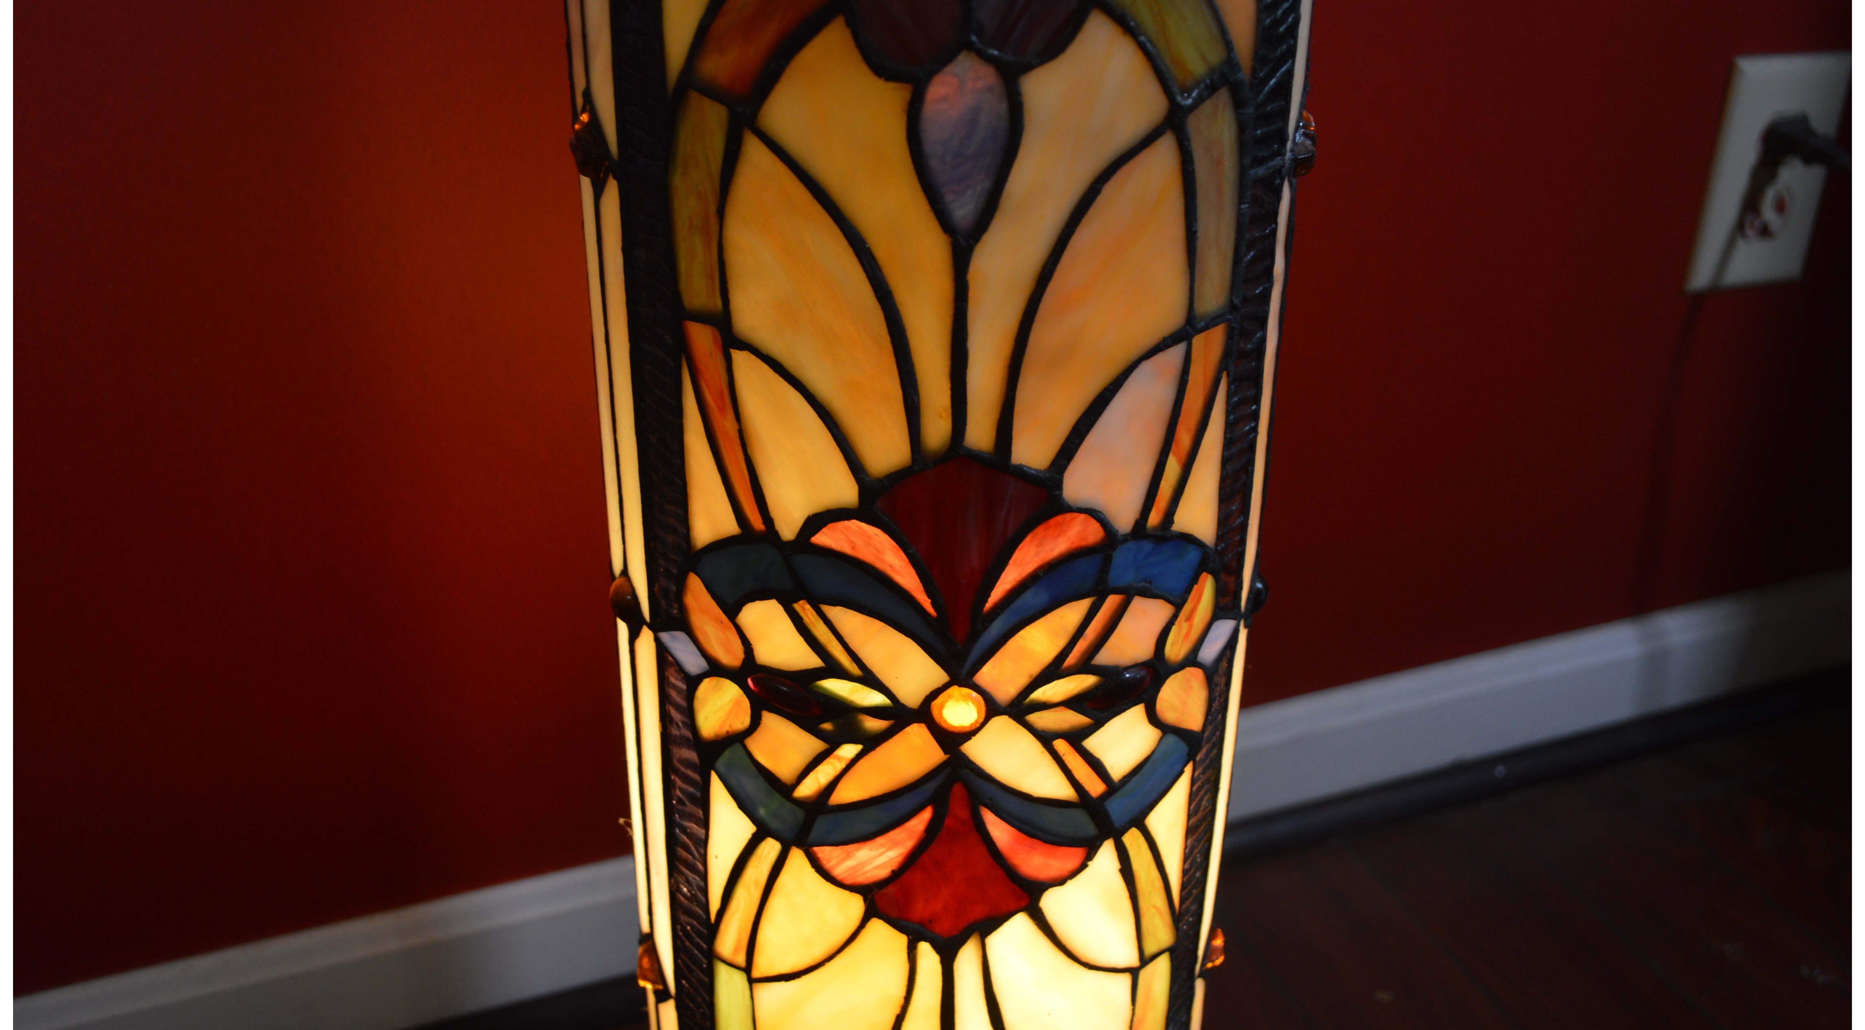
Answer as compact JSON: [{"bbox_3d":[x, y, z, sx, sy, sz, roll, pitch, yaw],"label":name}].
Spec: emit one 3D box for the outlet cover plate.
[{"bbox_3d":[0.396,-0.159,0.950,0.071,0.115,0.009,-9,30,-19],"label":"outlet cover plate"}]

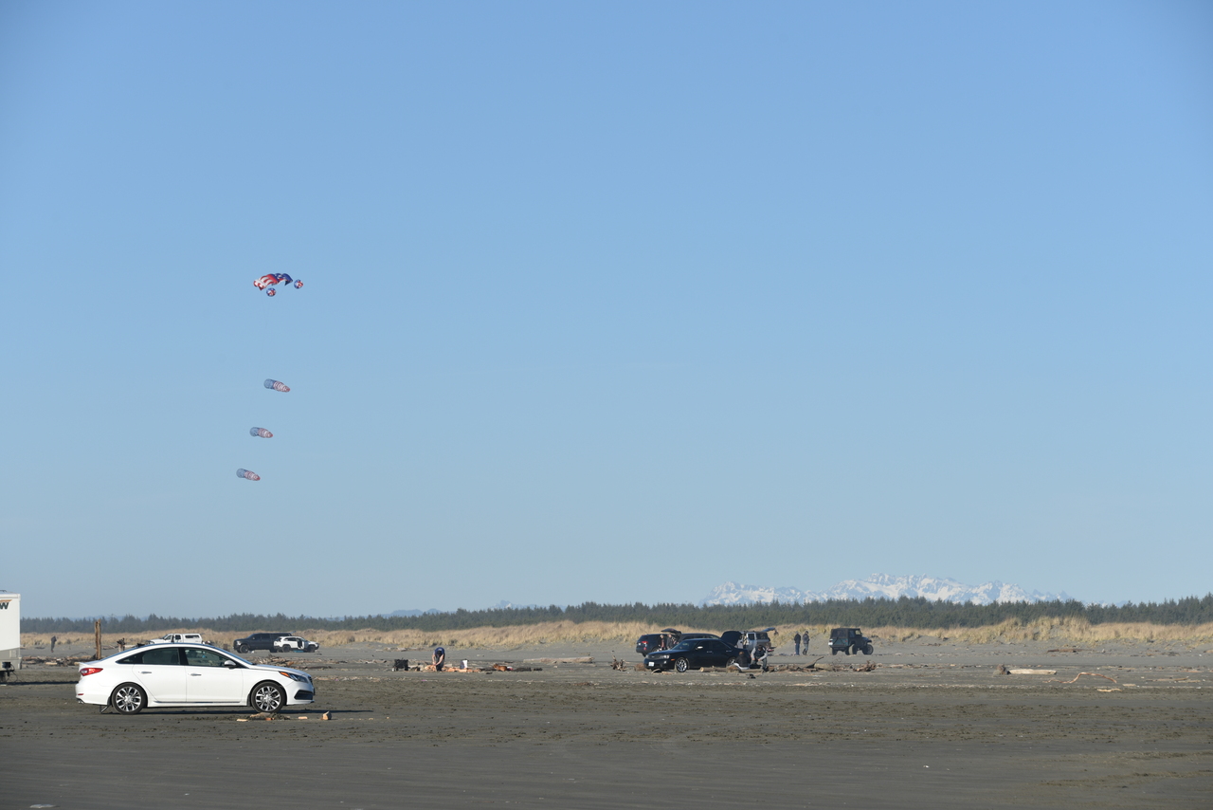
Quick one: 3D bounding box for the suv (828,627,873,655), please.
[{"bbox_3d":[17.090,16.553,318.000,1.700,1.850,3.650,-2,-3,32],"label":"suv"}]

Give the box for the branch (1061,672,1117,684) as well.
[{"bbox_3d":[16.131,9.103,152.000,1.830,0.370,0.400,0,-3,6],"label":"branch"}]

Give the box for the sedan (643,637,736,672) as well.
[{"bbox_3d":[4.052,10.975,199.500,5.000,1.460,1.780,2,-4,-35],"label":"sedan"}]

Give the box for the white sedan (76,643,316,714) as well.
[{"bbox_3d":[-8.329,5.545,92.200,4.850,1.460,1.865,0,-3,-2],"label":"white sedan"}]

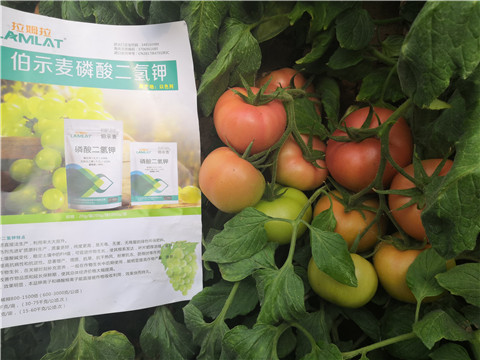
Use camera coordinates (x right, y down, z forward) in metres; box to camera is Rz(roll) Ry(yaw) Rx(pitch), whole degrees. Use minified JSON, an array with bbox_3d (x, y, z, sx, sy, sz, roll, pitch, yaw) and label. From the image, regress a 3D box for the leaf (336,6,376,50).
[{"bbox_3d":[0.139,-0.181,0.450,0.045,0.050,0.020,3,-3,4],"label":"leaf"}]

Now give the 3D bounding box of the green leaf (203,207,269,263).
[{"bbox_3d":[-0.005,0.057,0.390,0.072,0.052,0.024,-23,0,-2],"label":"green leaf"}]

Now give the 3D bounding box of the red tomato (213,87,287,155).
[{"bbox_3d":[0.010,-0.065,0.410,0.080,0.072,0.080,5,37,-3],"label":"red tomato"}]

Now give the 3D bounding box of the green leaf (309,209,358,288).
[{"bbox_3d":[0.090,0.069,0.365,0.043,0.074,0.020,-36,-9,-4],"label":"green leaf"}]

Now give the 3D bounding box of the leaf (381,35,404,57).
[{"bbox_3d":[0.213,-0.185,0.520,0.038,0.036,0.018,0,6,0],"label":"leaf"}]

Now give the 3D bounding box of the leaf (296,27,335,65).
[{"bbox_3d":[0.097,-0.172,0.480,0.048,0.050,0.024,0,6,0],"label":"leaf"}]

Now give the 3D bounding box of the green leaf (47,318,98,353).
[{"bbox_3d":[-0.188,0.173,0.420,0.058,0.046,0.022,0,0,-6],"label":"green leaf"}]

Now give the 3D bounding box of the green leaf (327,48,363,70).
[{"bbox_3d":[0.128,-0.148,0.455,0.046,0.029,0.022,-1,-6,6],"label":"green leaf"}]

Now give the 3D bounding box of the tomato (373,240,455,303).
[{"bbox_3d":[0.189,0.100,0.410,0.087,0.070,0.087,-5,30,3],"label":"tomato"}]

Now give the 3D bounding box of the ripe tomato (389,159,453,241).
[{"bbox_3d":[0.195,0.020,0.390,0.080,0.077,0.076,1,14,5],"label":"ripe tomato"}]

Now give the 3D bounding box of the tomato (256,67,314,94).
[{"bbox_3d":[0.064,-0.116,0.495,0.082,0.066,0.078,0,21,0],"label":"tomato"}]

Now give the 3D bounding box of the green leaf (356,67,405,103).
[{"bbox_3d":[0.169,-0.115,0.450,0.056,0.043,0.024,-1,-9,6],"label":"green leaf"}]

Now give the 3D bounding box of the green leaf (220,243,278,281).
[{"bbox_3d":[0.007,0.082,0.375,0.061,0.040,0.024,-15,0,-1],"label":"green leaf"}]

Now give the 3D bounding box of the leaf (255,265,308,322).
[{"bbox_3d":[0.042,0.118,0.385,0.053,0.062,0.028,6,-6,0],"label":"leaf"}]

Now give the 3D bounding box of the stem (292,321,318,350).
[{"bbox_3d":[0.069,0.164,0.395,0.027,0.032,0.014,0,6,0],"label":"stem"}]

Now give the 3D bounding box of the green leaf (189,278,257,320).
[{"bbox_3d":[-0.018,0.137,0.430,0.078,0.052,0.022,6,-12,2],"label":"green leaf"}]

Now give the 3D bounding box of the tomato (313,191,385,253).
[{"bbox_3d":[0.121,0.047,0.420,0.077,0.068,0.077,0,49,0],"label":"tomato"}]

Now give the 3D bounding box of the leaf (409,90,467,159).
[{"bbox_3d":[0.248,-0.070,0.470,0.072,0.085,0.030,0,0,6],"label":"leaf"}]

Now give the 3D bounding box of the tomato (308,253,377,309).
[{"bbox_3d":[0.117,0.114,0.425,0.078,0.064,0.076,-3,18,0],"label":"tomato"}]

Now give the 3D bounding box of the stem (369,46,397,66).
[{"bbox_3d":[0.182,-0.157,0.475,0.044,0.009,0.009,32,-14,18],"label":"stem"}]

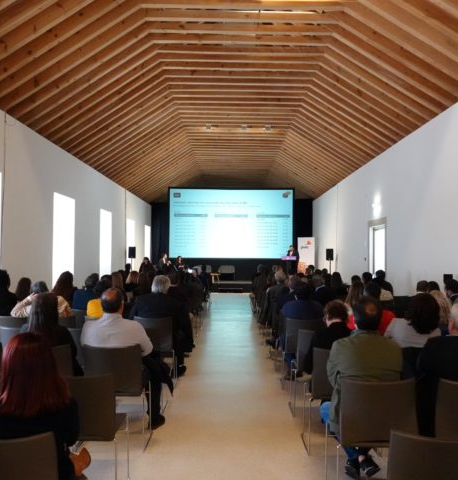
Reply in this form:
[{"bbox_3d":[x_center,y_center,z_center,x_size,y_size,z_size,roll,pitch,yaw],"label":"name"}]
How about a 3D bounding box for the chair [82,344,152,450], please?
[{"bbox_3d":[-0.899,1.233,3.934,0.490,0.840,0.540,1,-2,0],"label":"chair"}]

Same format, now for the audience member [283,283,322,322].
[{"bbox_3d":[0.867,1.141,5.909,0.520,1.250,0.750,1,-2,0],"label":"audience member"}]

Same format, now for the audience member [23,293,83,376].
[{"bbox_3d":[-1.447,1.036,4.062,0.500,1.230,0.700,1,-2,0],"label":"audience member"}]

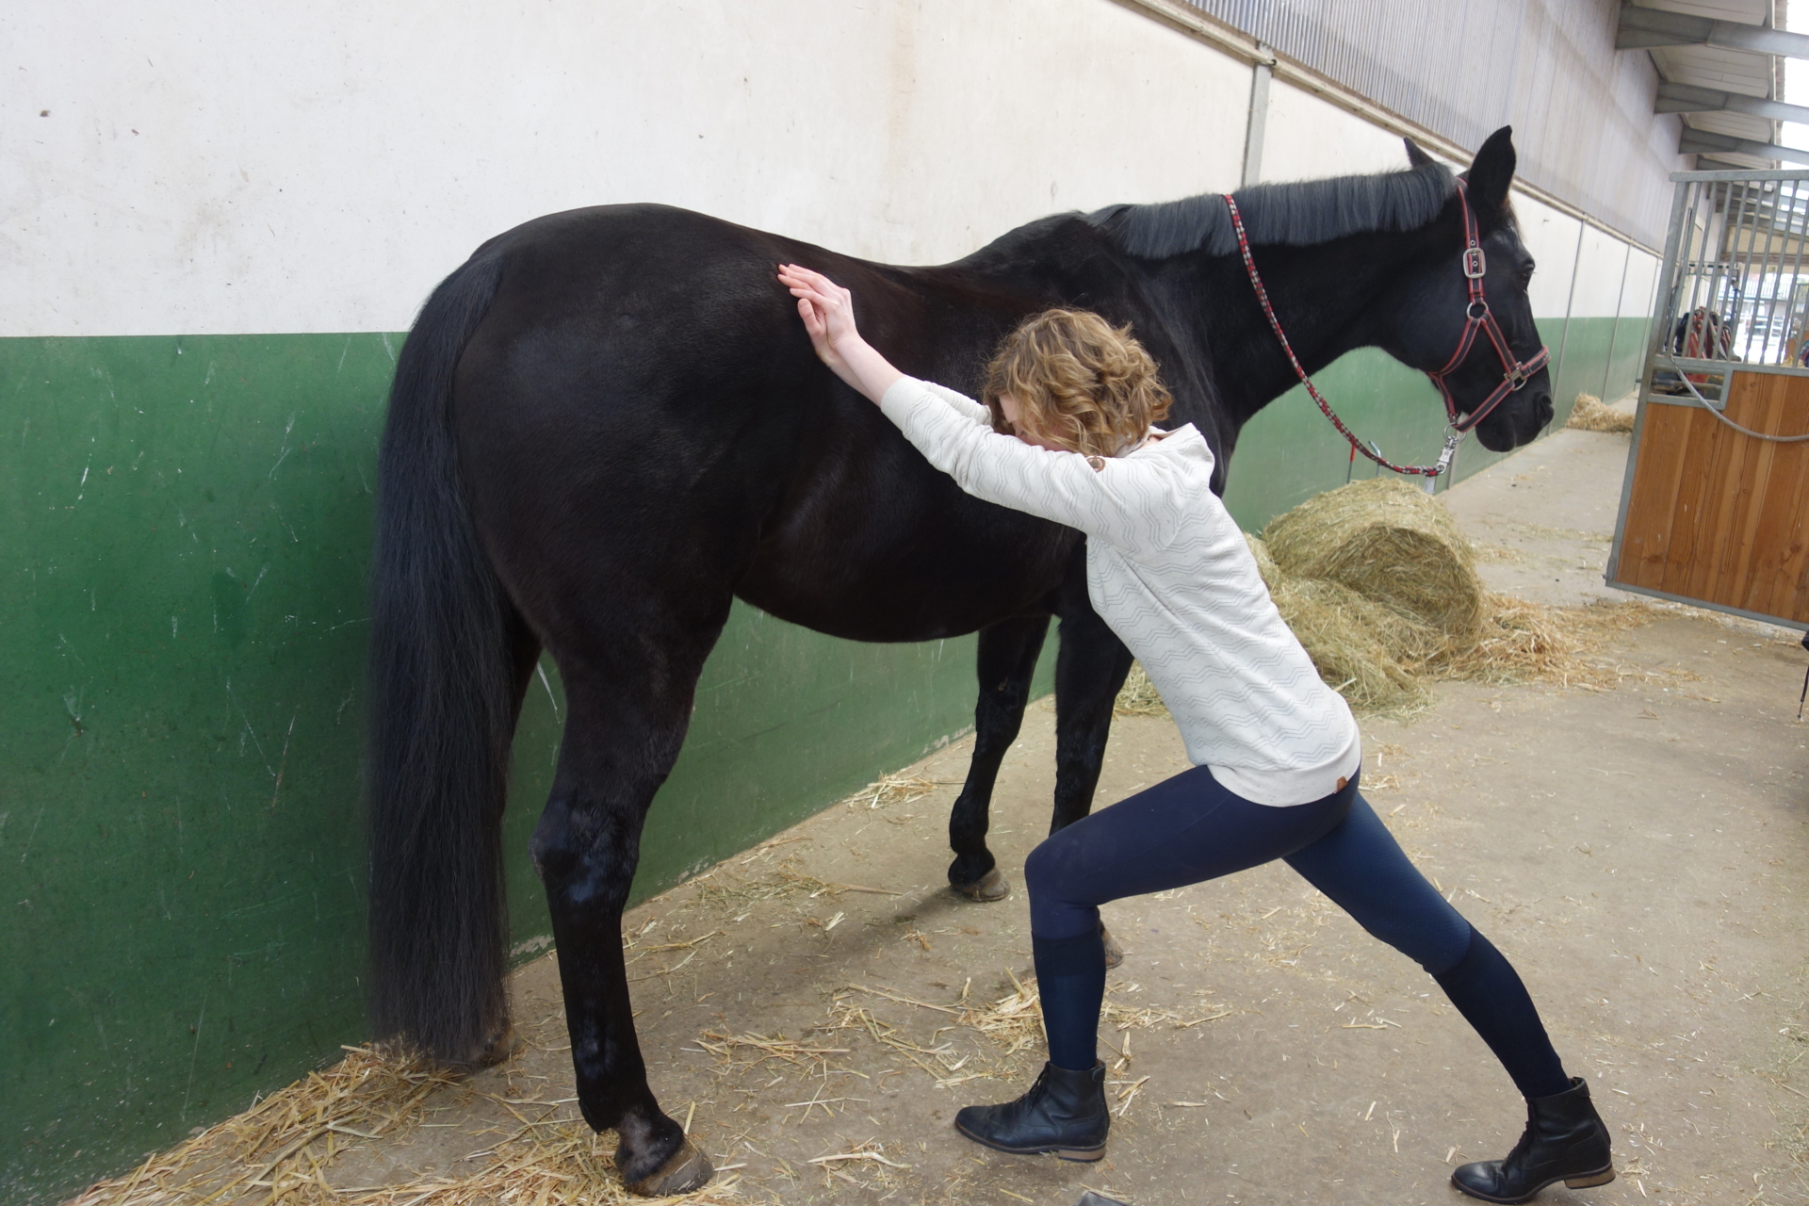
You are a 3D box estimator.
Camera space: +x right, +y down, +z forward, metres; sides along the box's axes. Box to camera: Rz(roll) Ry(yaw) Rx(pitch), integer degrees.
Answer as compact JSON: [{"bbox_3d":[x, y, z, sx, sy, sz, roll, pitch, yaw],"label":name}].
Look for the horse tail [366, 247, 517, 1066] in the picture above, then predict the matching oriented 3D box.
[{"bbox_3d":[-0.720,0.122,2.153,0.215,1.280,0.200,-9,18,-40],"label":"horse tail"}]

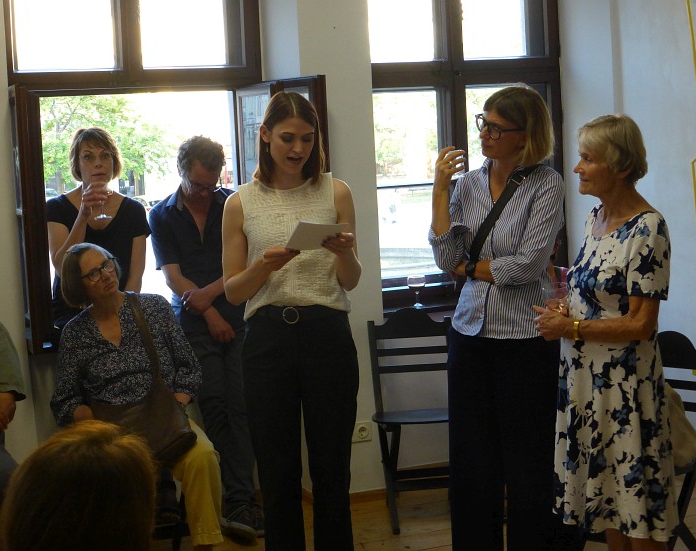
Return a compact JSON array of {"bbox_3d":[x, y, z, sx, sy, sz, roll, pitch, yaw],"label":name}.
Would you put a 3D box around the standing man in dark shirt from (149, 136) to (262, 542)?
[{"bbox_3d":[-0.573,0.246,5.626,0.460,1.600,0.470,-4,3,-12],"label":"standing man in dark shirt"}]

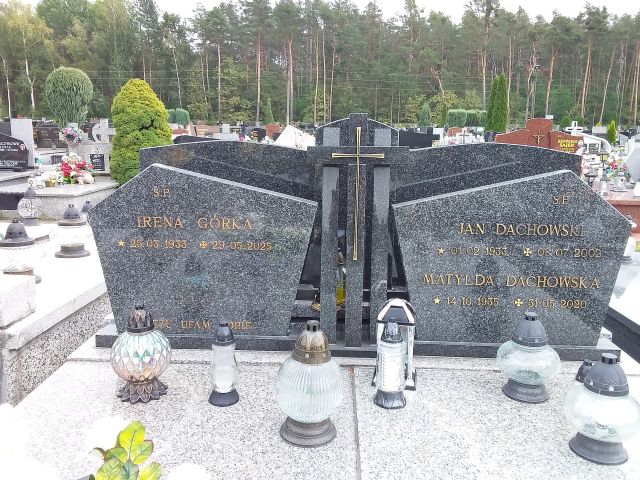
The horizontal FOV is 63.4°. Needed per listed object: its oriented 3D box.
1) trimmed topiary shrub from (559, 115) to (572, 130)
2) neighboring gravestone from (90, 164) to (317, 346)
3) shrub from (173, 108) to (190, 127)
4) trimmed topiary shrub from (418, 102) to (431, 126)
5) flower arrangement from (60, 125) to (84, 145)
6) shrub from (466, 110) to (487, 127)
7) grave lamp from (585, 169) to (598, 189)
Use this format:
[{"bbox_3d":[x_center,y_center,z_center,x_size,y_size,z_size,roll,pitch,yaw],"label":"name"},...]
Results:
[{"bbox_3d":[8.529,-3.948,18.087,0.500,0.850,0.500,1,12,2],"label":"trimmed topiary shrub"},{"bbox_3d":[-0.432,0.042,1.945,0.835,0.639,0.085,1,8,2],"label":"neighboring gravestone"},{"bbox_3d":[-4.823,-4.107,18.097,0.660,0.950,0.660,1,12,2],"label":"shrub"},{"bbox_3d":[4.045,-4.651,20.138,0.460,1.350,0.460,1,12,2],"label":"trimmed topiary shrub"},{"bbox_3d":[-3.984,-1.691,8.300,0.360,0.290,0.280,0,13,0],"label":"flower arrangement"},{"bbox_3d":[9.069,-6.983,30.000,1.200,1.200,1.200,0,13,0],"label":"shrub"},{"bbox_3d":[3.304,-0.736,6.300,0.165,0.260,0.165,7,14,27],"label":"grave lamp"}]

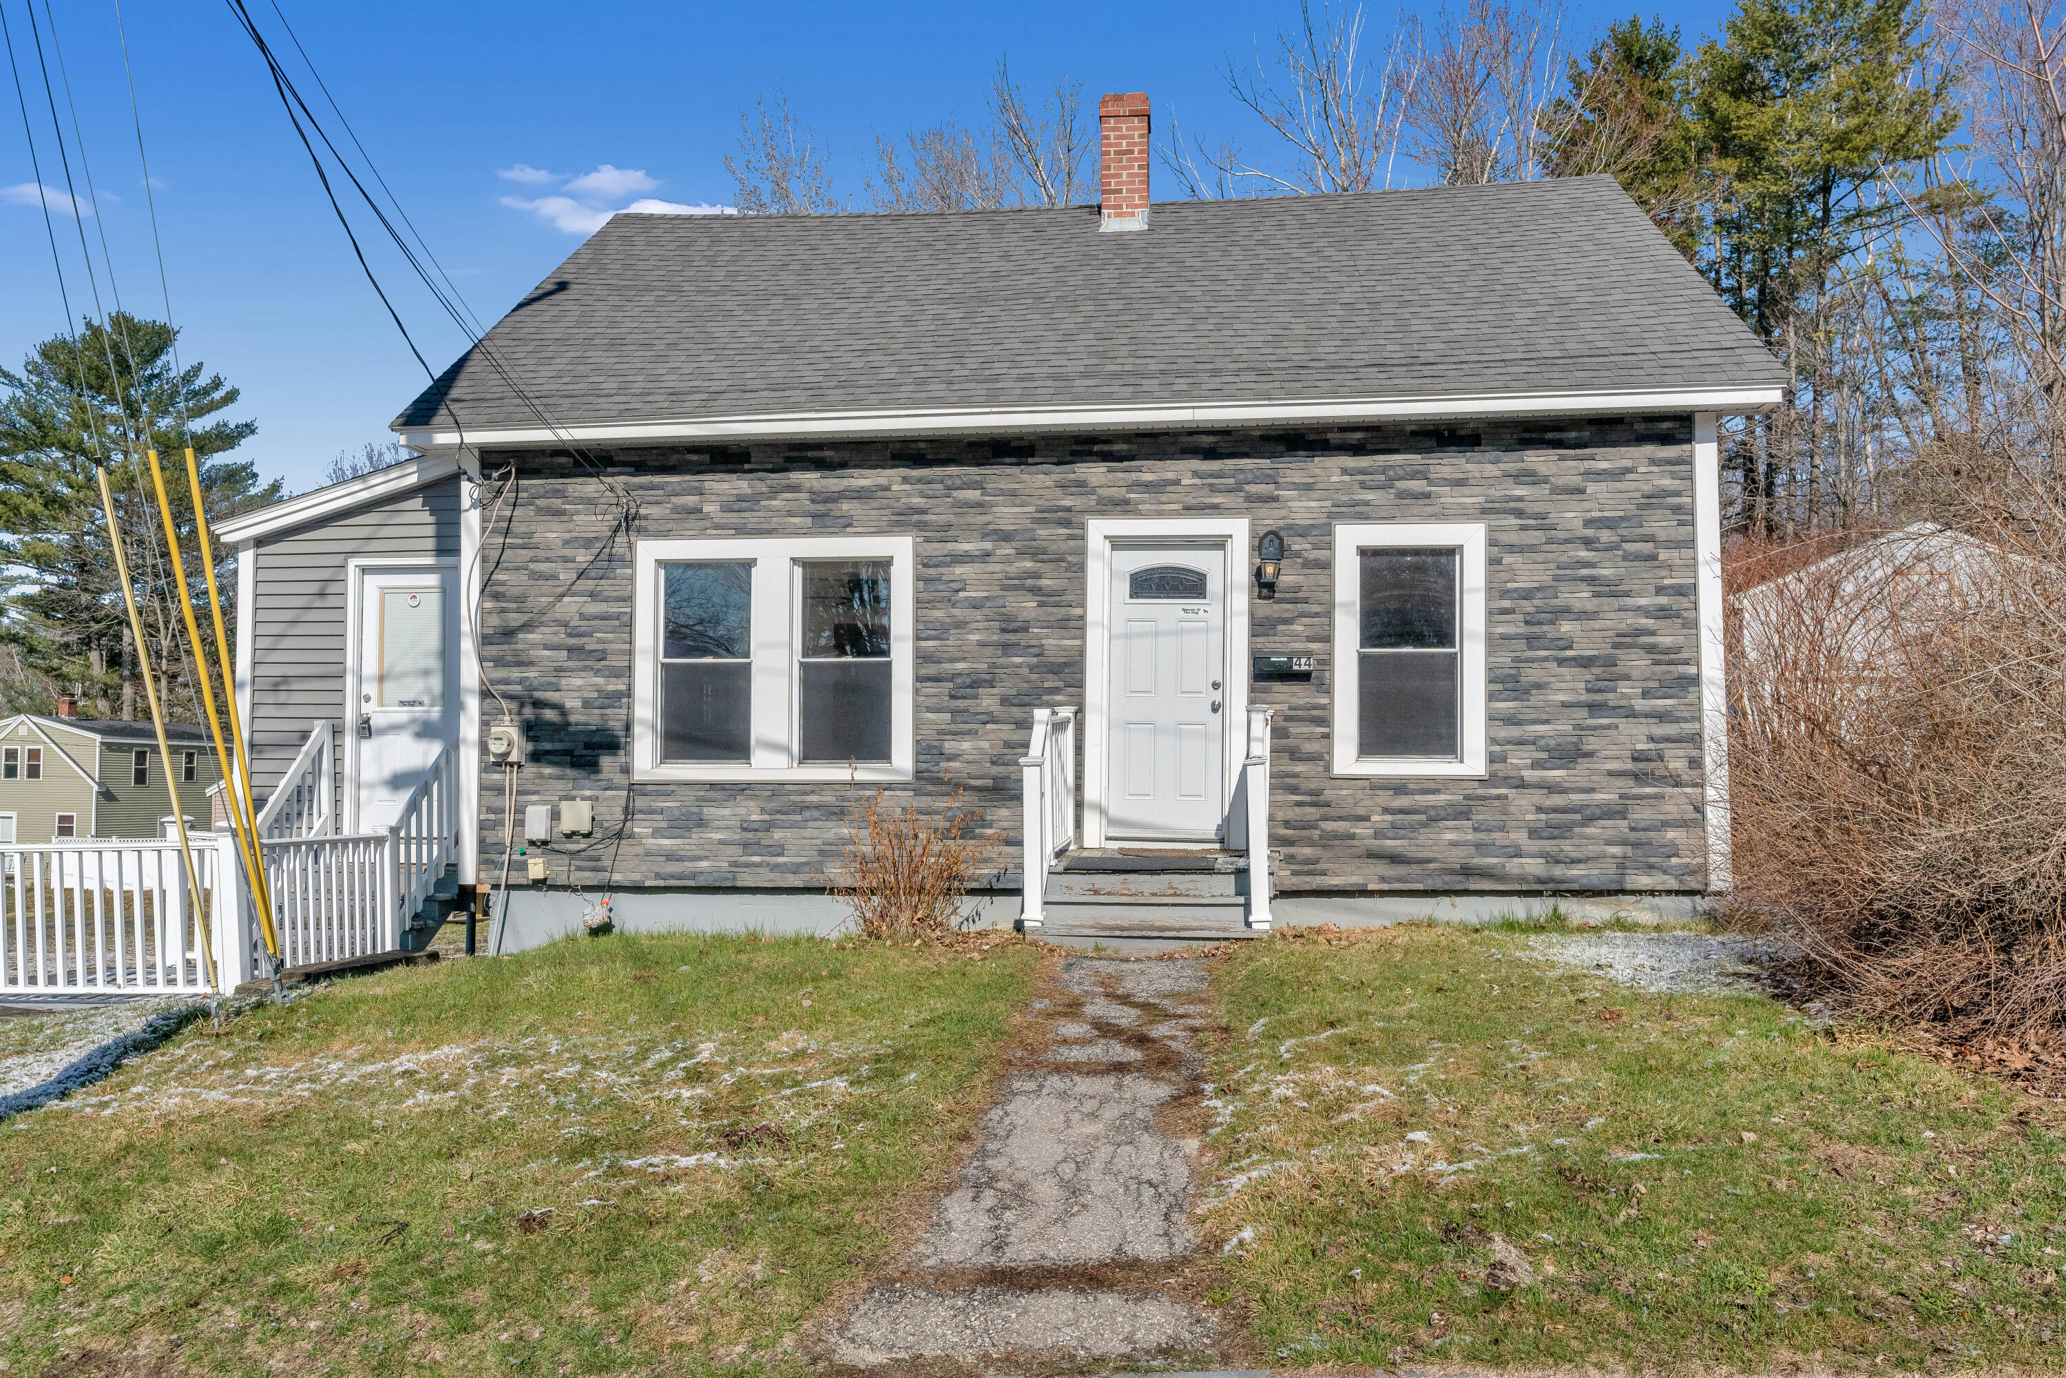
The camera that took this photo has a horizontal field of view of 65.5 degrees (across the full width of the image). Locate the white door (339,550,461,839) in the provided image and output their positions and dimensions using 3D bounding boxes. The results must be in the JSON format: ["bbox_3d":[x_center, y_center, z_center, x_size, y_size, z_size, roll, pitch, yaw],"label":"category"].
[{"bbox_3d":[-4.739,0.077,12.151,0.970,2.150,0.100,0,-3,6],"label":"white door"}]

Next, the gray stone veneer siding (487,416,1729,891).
[{"bbox_3d":[0.219,-0.218,11.425,8.710,3.240,0.120,0,-3,6],"label":"gray stone veneer siding"}]

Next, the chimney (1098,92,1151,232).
[{"bbox_3d":[0.858,-4.761,14.744,0.450,1.280,0.460,0,-3,6],"label":"chimney"}]

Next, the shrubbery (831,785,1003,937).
[{"bbox_3d":[-0.781,1.175,10.961,1.070,1.030,0.900,0,-3,6],"label":"shrubbery"}]

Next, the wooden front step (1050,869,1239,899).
[{"bbox_3d":[0.718,1.226,10.089,1.250,0.160,0.300,0,-3,6],"label":"wooden front step"}]

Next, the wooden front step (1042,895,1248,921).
[{"bbox_3d":[0.678,1.373,9.795,1.310,0.170,0.300,0,-3,6],"label":"wooden front step"}]

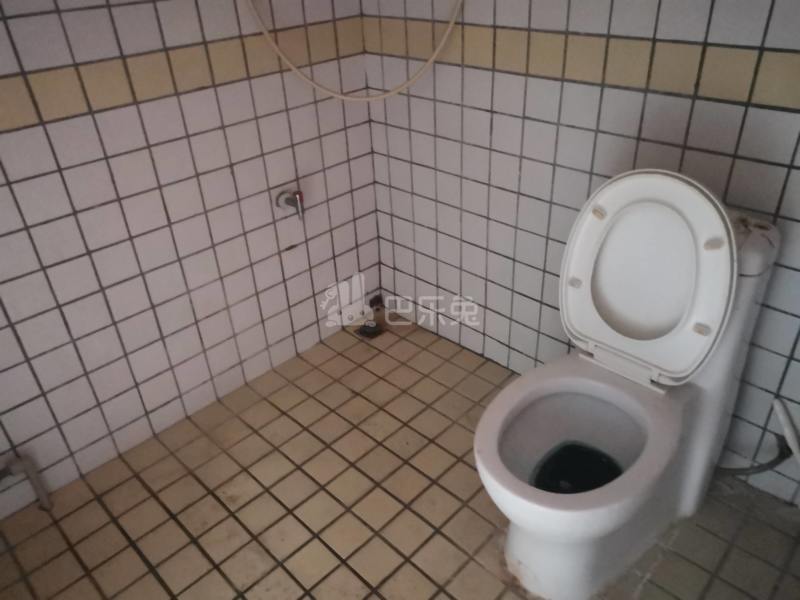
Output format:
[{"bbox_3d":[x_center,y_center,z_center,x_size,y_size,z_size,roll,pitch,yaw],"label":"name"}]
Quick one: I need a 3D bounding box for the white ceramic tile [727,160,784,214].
[{"bbox_3d":[0.708,-0.224,1.235,0.010,0.098,0.098,-29,40,-35],"label":"white ceramic tile"}]

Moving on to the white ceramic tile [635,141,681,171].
[{"bbox_3d":[0.566,-0.293,1.361,0.010,0.098,0.098,-29,40,-35],"label":"white ceramic tile"}]

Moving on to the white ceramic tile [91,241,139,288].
[{"bbox_3d":[-0.718,-0.091,1.573,0.010,0.100,0.100,26,42,38],"label":"white ceramic tile"}]

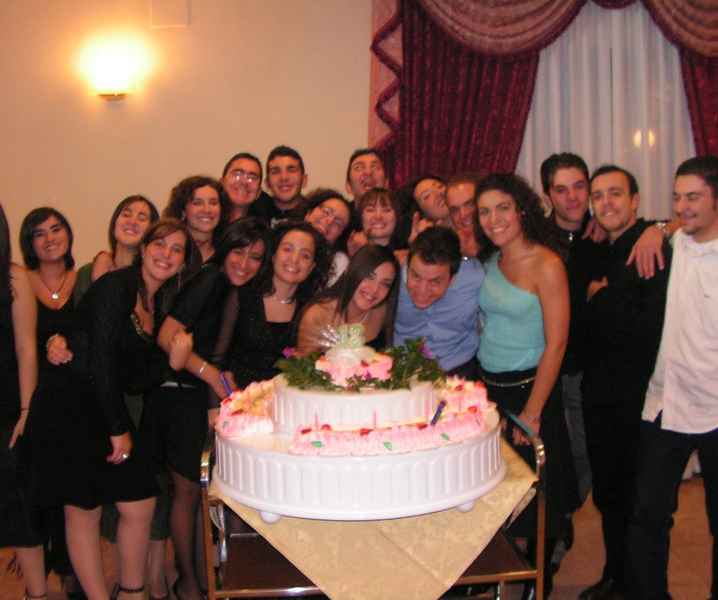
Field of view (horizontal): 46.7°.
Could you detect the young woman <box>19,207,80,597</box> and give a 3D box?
[{"bbox_3d":[-1.189,0.433,3.237,0.440,1.570,0.350,-4,8,-15],"label":"young woman"}]

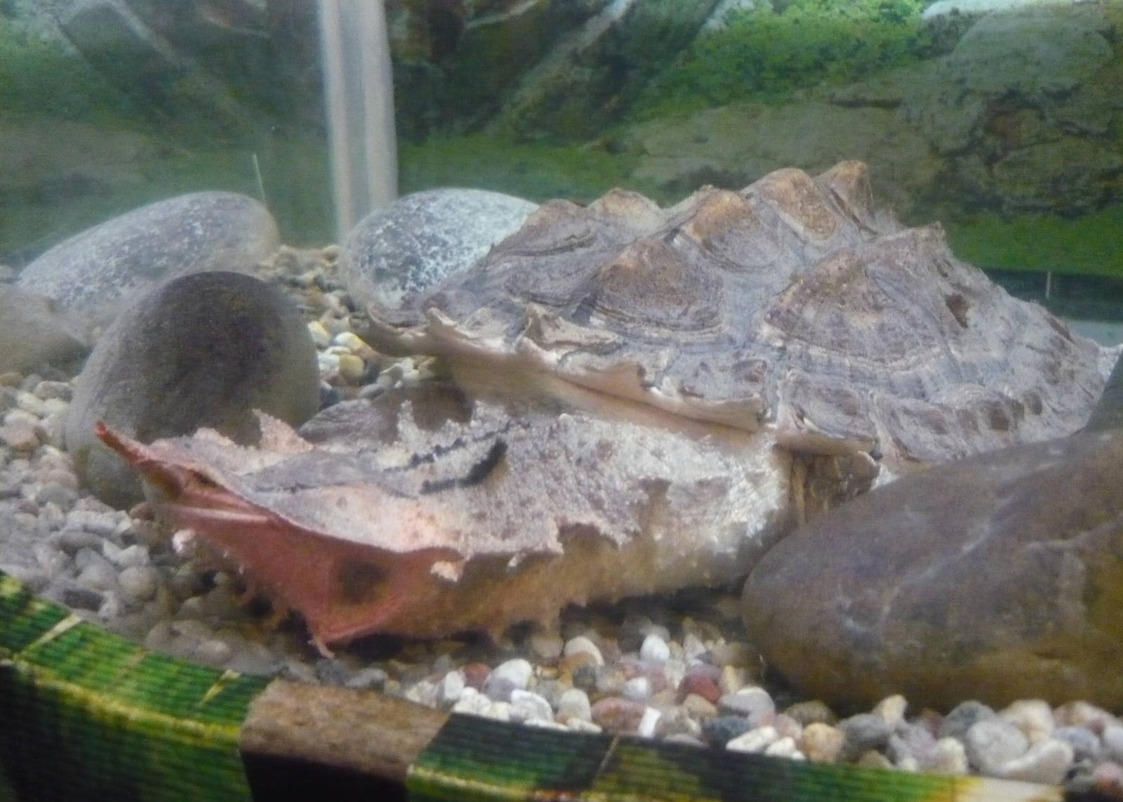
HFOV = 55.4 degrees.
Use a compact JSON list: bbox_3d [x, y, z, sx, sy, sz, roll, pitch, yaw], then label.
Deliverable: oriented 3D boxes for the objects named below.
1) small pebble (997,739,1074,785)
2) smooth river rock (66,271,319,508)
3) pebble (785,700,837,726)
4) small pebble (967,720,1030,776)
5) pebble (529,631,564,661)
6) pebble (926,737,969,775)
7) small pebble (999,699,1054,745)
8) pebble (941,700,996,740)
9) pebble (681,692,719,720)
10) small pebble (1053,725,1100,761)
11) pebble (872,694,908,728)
[{"bbox_3d":[0.172,0.131,0.390,0.028,0.015,0.017,11,21,26],"label":"small pebble"},{"bbox_3d":[-0.208,-0.007,0.605,0.143,0.135,0.115,-6,23,-14],"label":"smooth river rock"},{"bbox_3d":[0.100,0.126,0.428,0.020,0.013,0.015,0,22,0],"label":"pebble"},{"bbox_3d":[0.162,0.129,0.397,0.024,0.020,0.020,10,21,25],"label":"small pebble"},{"bbox_3d":[-0.007,0.126,0.546,0.017,0.015,0.016,1,20,-1],"label":"pebble"},{"bbox_3d":[0.171,0.157,0.470,0.016,0.019,0.016,10,22,23],"label":"pebble"},{"bbox_3d":[0.183,0.128,0.422,0.023,0.016,0.019,0,22,0],"label":"small pebble"},{"bbox_3d":[0.157,0.123,0.412,0.022,0.016,0.018,9,21,23],"label":"pebble"},{"bbox_3d":[0.054,0.119,0.418,0.015,0.011,0.013,4,19,8],"label":"pebble"},{"bbox_3d":[0.198,0.132,0.413,0.019,0.013,0.016,0,22,0],"label":"small pebble"},{"bbox_3d":[0.155,0.145,0.502,0.015,0.015,0.015,8,21,19],"label":"pebble"}]

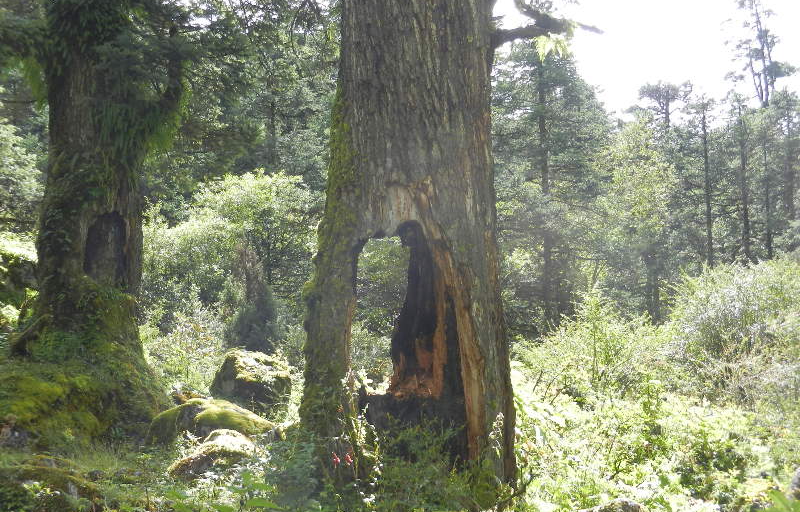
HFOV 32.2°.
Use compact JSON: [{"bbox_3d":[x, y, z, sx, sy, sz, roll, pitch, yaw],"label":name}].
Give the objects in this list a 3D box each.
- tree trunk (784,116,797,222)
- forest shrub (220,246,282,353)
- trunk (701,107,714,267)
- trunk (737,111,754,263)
[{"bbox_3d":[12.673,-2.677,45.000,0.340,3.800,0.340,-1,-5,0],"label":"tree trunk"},{"bbox_3d":[-1.981,0.594,18.500,0.850,1.450,0.800,-1,-5,0],"label":"forest shrub"},{"bbox_3d":[9.979,-2.191,45.000,0.300,5.300,0.300,-1,-5,0],"label":"trunk"},{"bbox_3d":[11.213,-2.158,45.000,0.380,5.100,0.370,-1,-5,0],"label":"trunk"}]

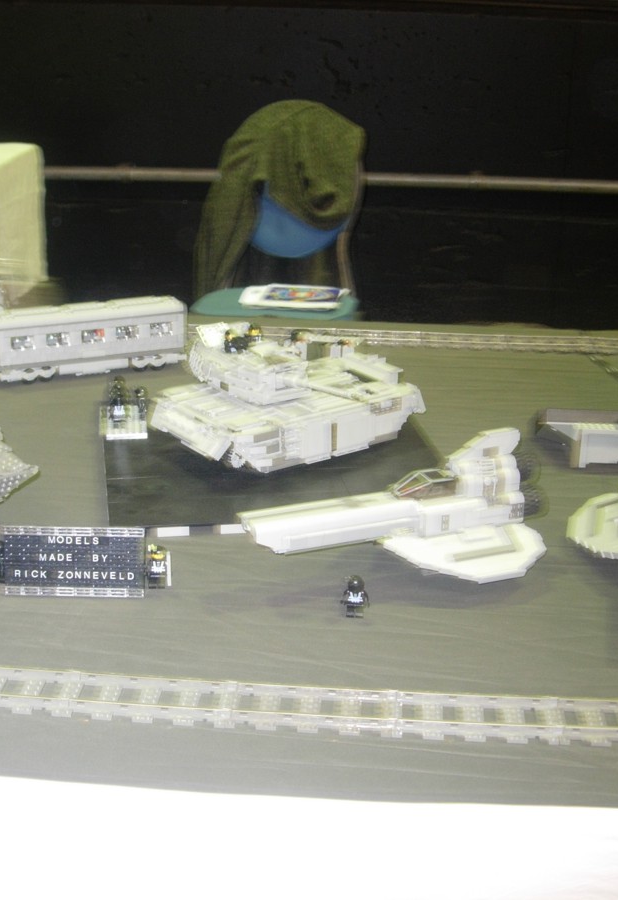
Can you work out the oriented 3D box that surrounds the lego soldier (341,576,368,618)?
[{"bbox_3d":[0.042,0.129,1.181,0.026,0.043,0.014,1,21,2],"label":"lego soldier"}]

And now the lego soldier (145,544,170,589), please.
[{"bbox_3d":[-0.142,0.108,1.229,0.024,0.043,0.014,2,21,4],"label":"lego soldier"}]

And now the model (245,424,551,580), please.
[{"bbox_3d":[0.092,0.049,1.272,0.275,0.117,0.178,-6,22,-18],"label":"model"}]

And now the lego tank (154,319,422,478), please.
[{"bbox_3d":[-0.024,-0.066,1.555,0.295,0.134,0.230,-15,26,-35],"label":"lego tank"}]

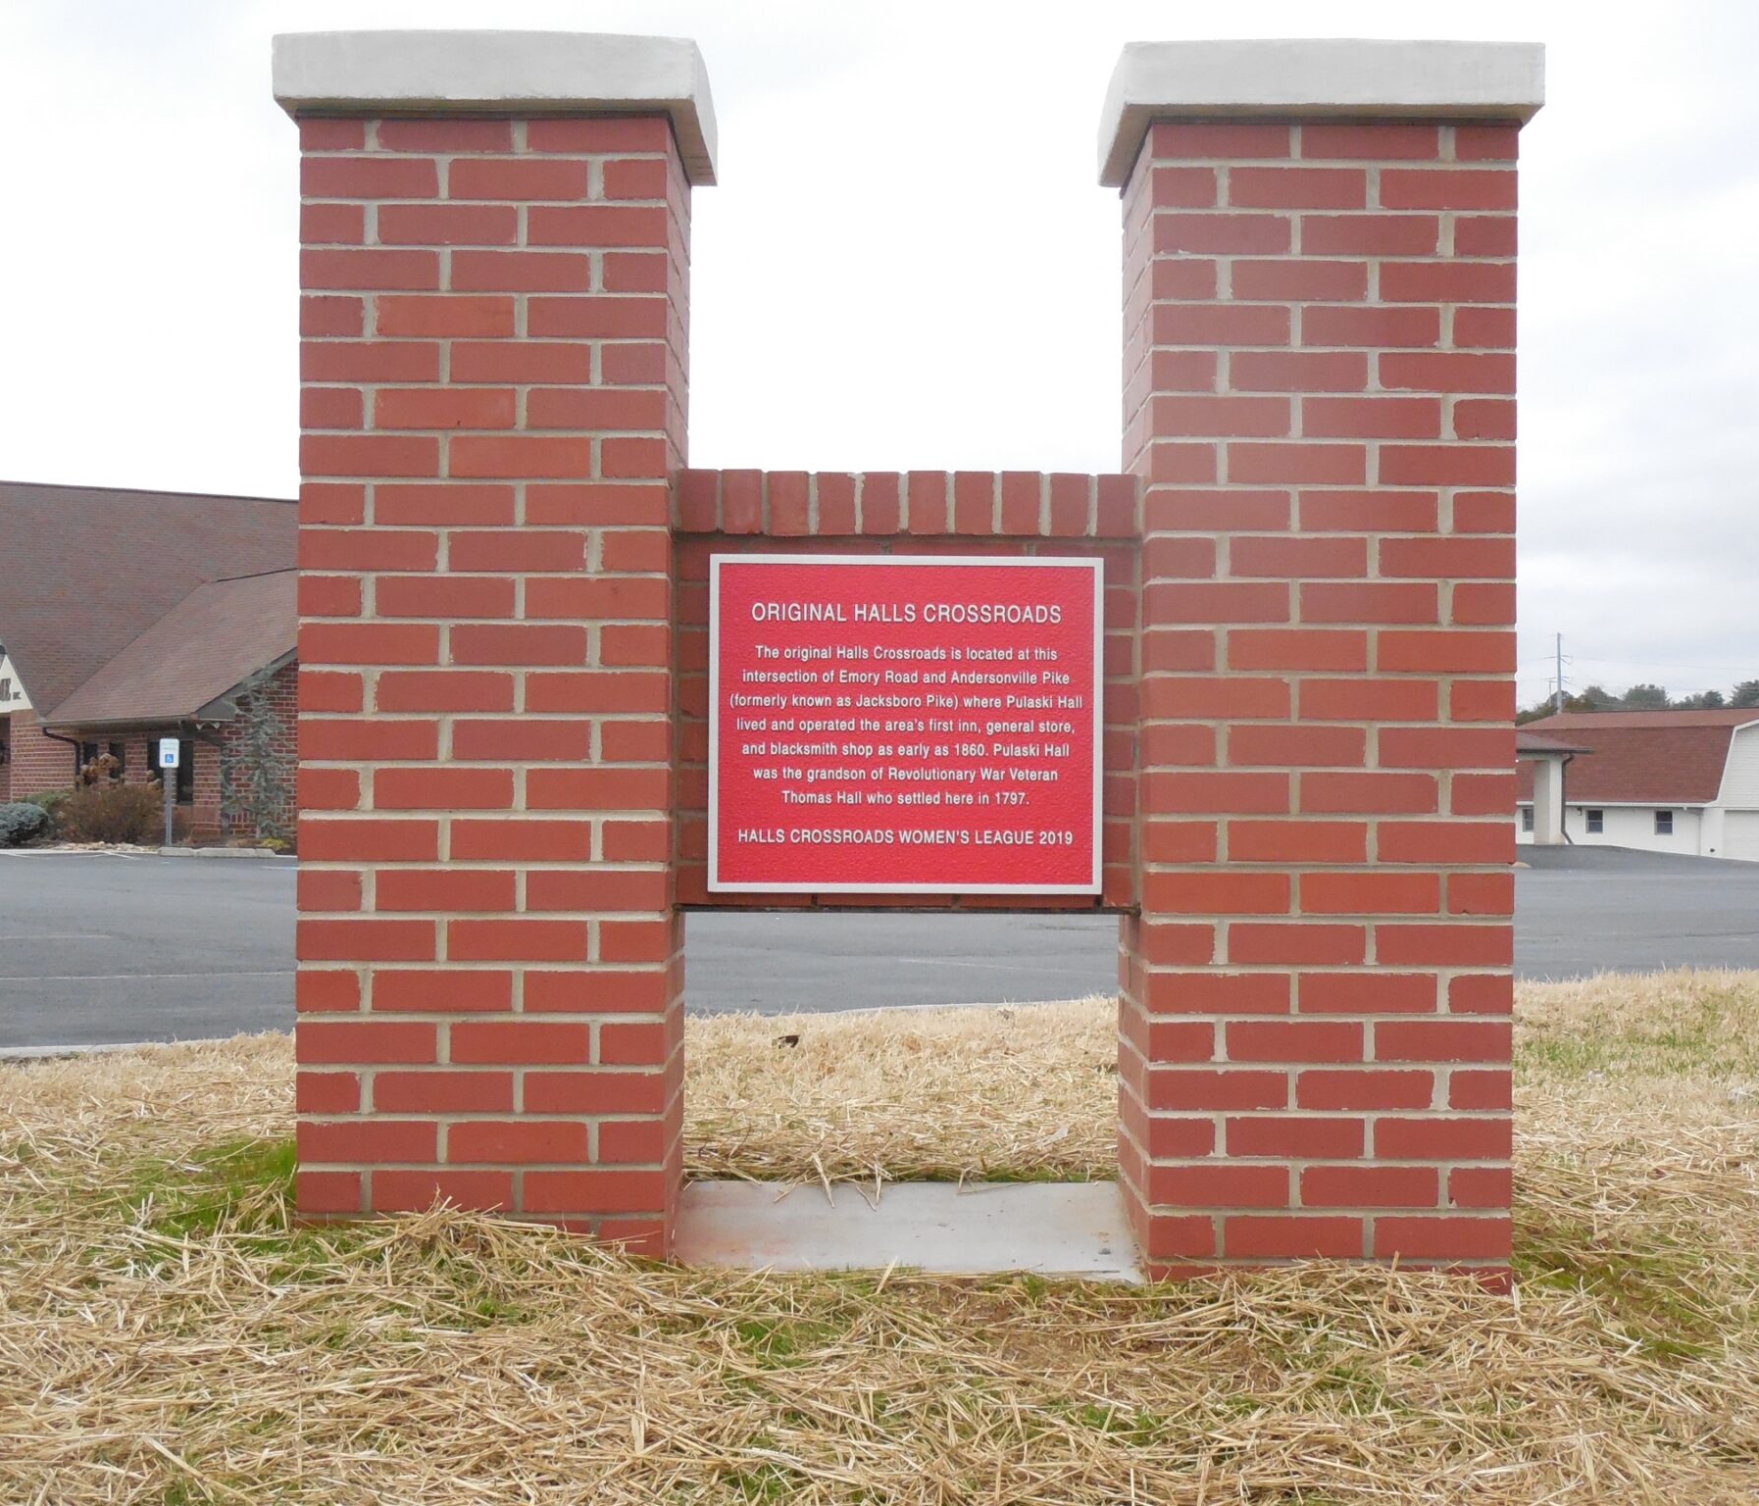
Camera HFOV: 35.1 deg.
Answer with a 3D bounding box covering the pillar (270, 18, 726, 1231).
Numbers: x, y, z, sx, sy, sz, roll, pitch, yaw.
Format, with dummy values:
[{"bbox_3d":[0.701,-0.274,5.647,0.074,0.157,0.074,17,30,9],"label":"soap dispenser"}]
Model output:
[{"bbox_3d":[-0.564,-0.153,4.205,0.590,1.750,0.565,0,0,0],"label":"pillar"}]

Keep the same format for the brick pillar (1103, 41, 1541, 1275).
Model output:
[{"bbox_3d":[0.644,-0.128,4.210,0.590,1.765,0.565,0,0,0],"label":"brick pillar"}]

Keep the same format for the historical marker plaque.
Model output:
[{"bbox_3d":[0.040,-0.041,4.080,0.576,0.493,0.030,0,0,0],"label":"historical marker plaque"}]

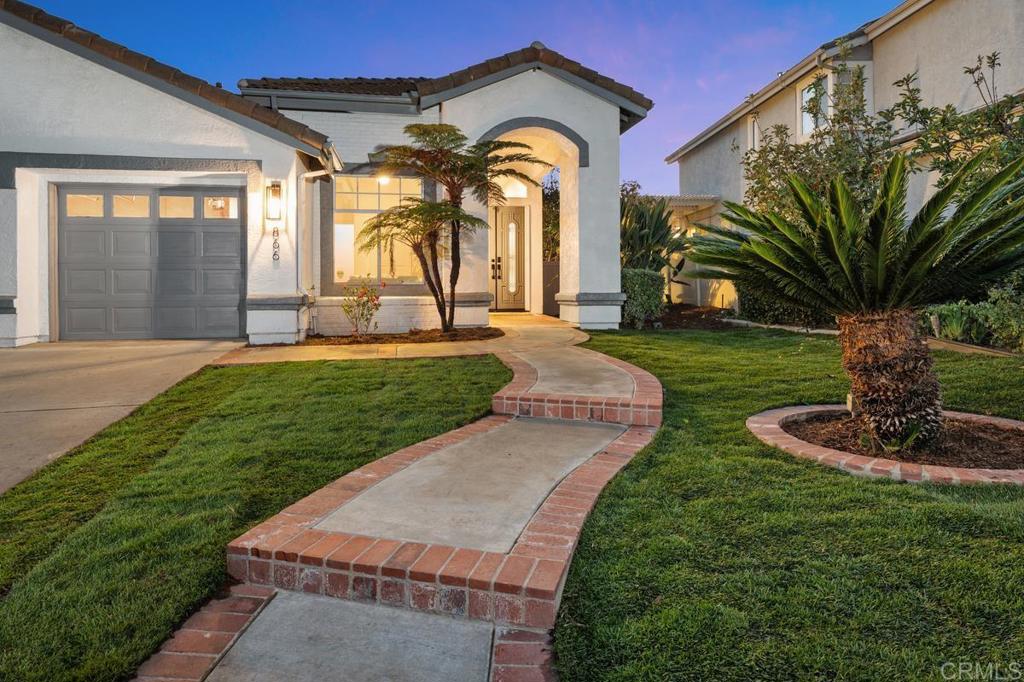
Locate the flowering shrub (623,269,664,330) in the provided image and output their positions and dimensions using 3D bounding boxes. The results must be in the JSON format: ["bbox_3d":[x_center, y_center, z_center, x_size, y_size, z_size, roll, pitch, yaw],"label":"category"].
[{"bbox_3d":[2.240,-0.750,9.900,0.870,1.030,0.870,0,3,7],"label":"flowering shrub"}]

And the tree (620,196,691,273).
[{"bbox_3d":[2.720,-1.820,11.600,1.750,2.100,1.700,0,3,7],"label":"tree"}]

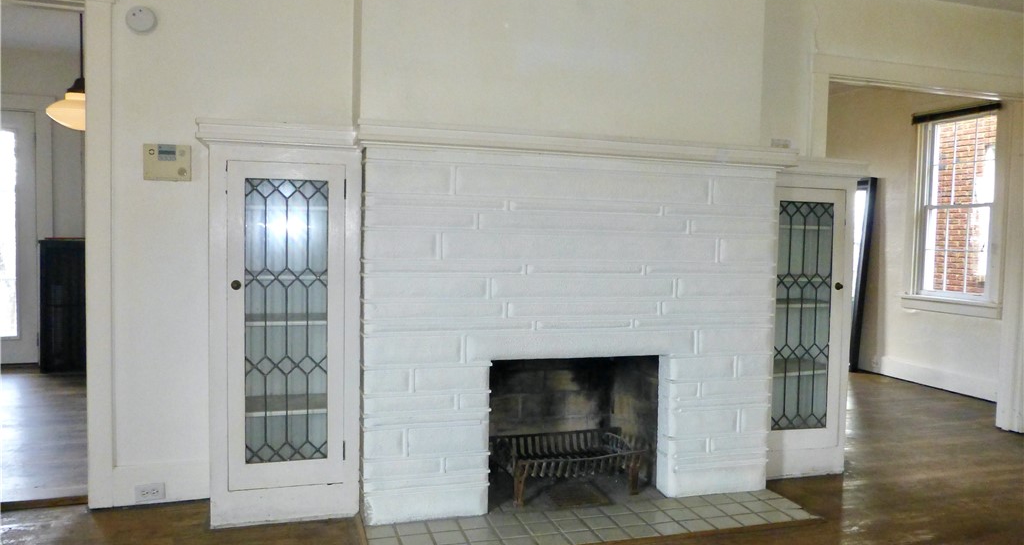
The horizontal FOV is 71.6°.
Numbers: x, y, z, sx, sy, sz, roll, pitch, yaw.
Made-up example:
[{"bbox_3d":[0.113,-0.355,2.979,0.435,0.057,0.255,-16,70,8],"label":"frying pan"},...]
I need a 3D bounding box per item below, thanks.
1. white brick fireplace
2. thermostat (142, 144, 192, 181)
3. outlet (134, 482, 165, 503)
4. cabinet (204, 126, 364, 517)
[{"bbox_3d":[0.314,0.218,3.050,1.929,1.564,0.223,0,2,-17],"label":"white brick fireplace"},{"bbox_3d":[-1.412,-0.448,2.918,0.176,0.145,0.036,0,2,-17],"label":"thermostat"},{"bbox_3d":[-1.501,0.913,2.950,0.112,0.069,0.009,0,2,-17],"label":"outlet"},{"bbox_3d":[-0.939,0.205,2.895,0.600,1.552,0.372,0,2,-17],"label":"cabinet"}]

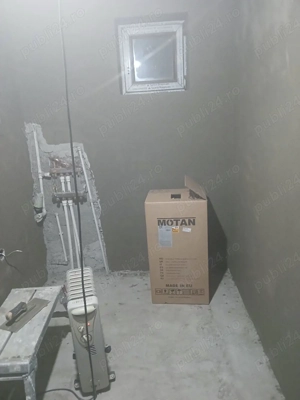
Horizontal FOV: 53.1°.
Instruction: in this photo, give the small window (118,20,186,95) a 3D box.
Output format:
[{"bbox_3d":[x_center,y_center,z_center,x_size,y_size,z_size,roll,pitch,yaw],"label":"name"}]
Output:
[{"bbox_3d":[0.023,-1.177,2.515,0.531,0.527,0.080,-3,15,4],"label":"small window"}]

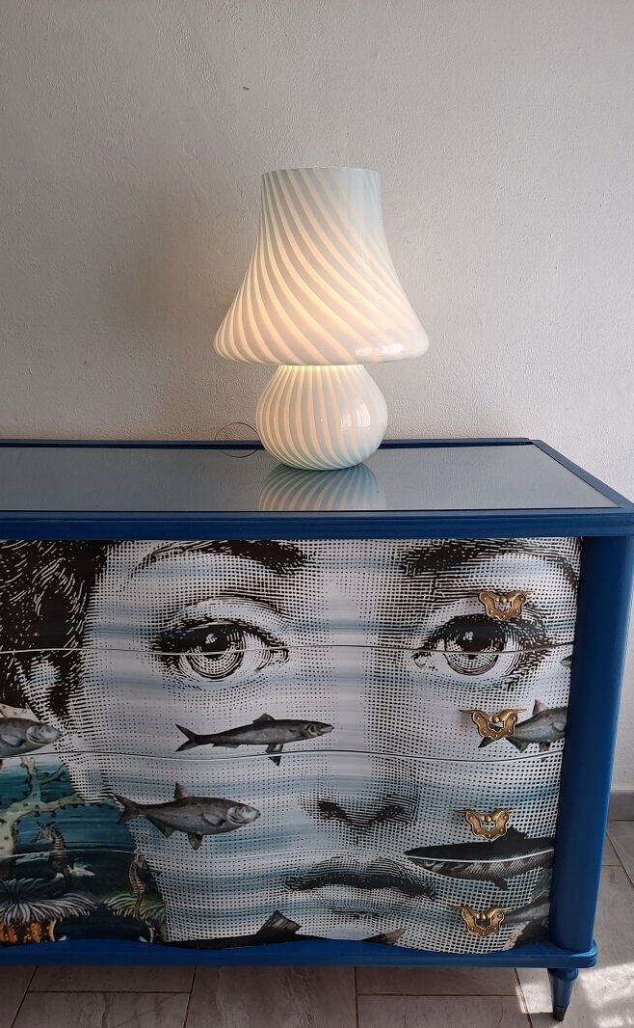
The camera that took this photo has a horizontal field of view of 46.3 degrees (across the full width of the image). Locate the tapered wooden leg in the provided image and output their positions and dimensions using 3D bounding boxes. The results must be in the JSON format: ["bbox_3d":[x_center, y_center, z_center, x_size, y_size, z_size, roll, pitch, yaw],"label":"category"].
[{"bbox_3d":[0.421,0.806,1.272,0.052,0.150,0.052,0,17,1],"label":"tapered wooden leg"}]

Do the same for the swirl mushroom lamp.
[{"bbox_3d":[0.007,-0.306,1.212,0.348,0.451,0.348,0,17,1],"label":"swirl mushroom lamp"}]

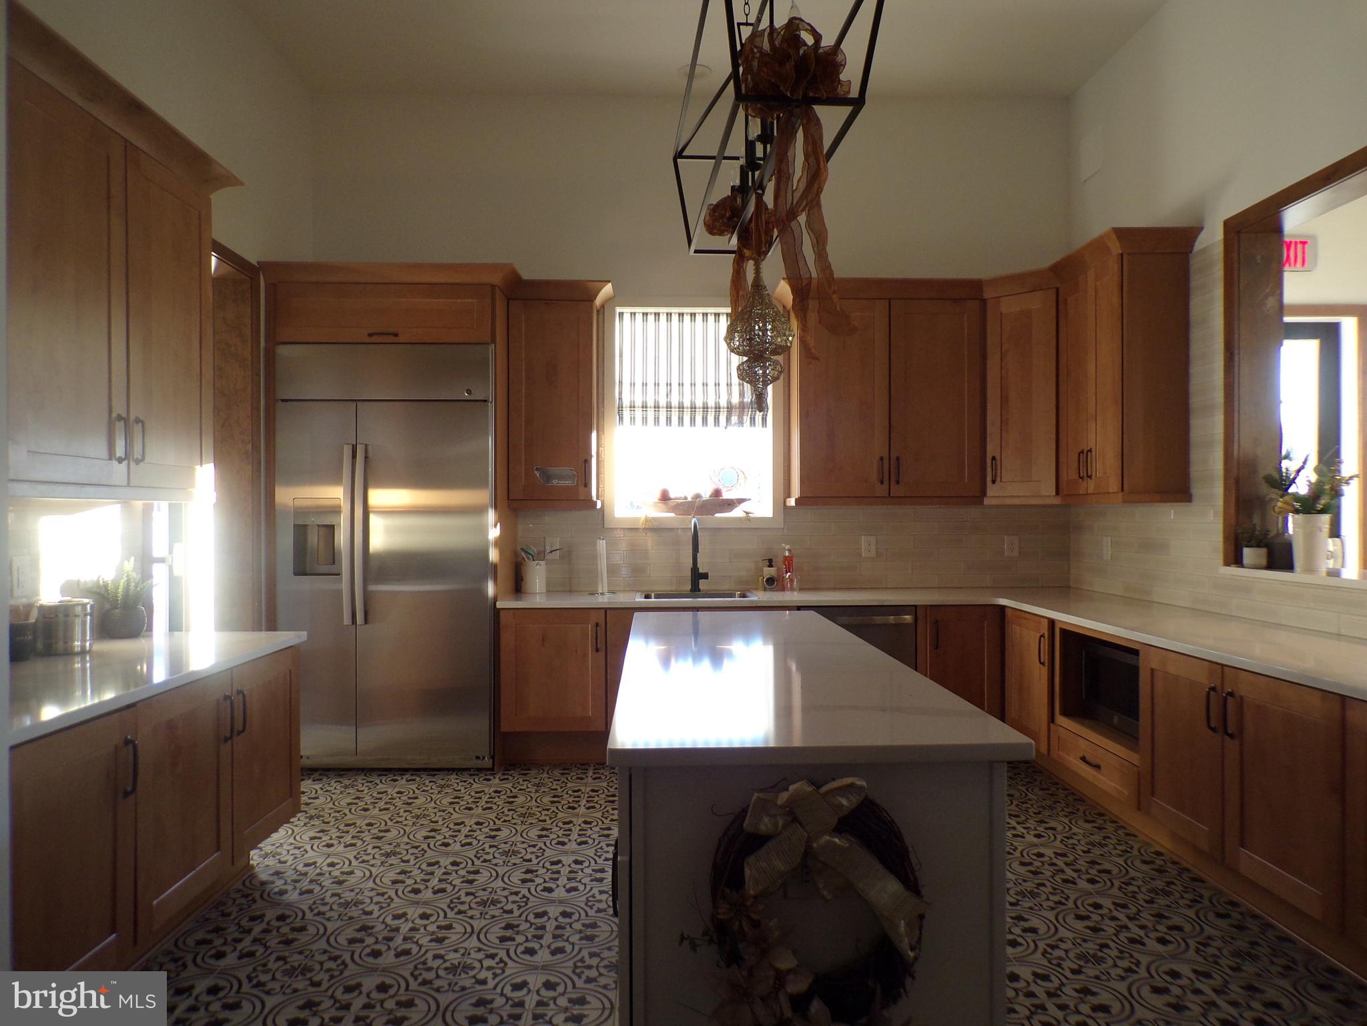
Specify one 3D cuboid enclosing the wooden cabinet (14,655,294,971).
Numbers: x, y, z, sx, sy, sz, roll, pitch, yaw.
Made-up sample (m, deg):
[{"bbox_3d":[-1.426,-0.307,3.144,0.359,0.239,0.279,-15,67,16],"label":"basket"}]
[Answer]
[{"bbox_3d":[-1.672,0.797,2.637,0.600,0.648,1.618,0,0,-2],"label":"wooden cabinet"}]

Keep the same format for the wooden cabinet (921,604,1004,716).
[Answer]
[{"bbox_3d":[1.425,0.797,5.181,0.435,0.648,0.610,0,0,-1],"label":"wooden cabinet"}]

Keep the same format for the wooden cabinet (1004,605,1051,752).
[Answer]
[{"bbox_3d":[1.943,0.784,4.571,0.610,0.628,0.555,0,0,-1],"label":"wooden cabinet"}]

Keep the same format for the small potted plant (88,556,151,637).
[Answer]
[{"bbox_3d":[-1.943,0.295,3.271,0.197,0.267,0.186,0,0,-2],"label":"small potted plant"}]

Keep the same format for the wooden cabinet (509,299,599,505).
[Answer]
[{"bbox_3d":[-0.716,-0.606,5.305,0.478,1.107,0.310,0,0,-1],"label":"wooden cabinet"}]

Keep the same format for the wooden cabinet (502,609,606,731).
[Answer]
[{"bbox_3d":[-0.653,0.784,4.998,0.528,0.610,0.605,0,0,-2],"label":"wooden cabinet"}]

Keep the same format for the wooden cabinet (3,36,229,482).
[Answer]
[{"bbox_3d":[-1.888,-0.608,2.945,0.324,1.120,1.090,0,0,-1],"label":"wooden cabinet"}]

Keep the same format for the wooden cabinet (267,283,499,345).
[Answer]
[{"bbox_3d":[-1.514,-1.005,5.093,1.095,0.304,0.625,0,0,-1],"label":"wooden cabinet"}]

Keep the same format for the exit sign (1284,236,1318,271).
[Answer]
[{"bbox_3d":[3.528,-1.506,5.525,0.292,0.198,0.055,0,0,-2],"label":"exit sign"}]

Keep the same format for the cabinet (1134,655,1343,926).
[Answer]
[{"bbox_3d":[1.977,0.785,2.944,0.615,0.625,1.013,0,0,-2],"label":"cabinet"}]

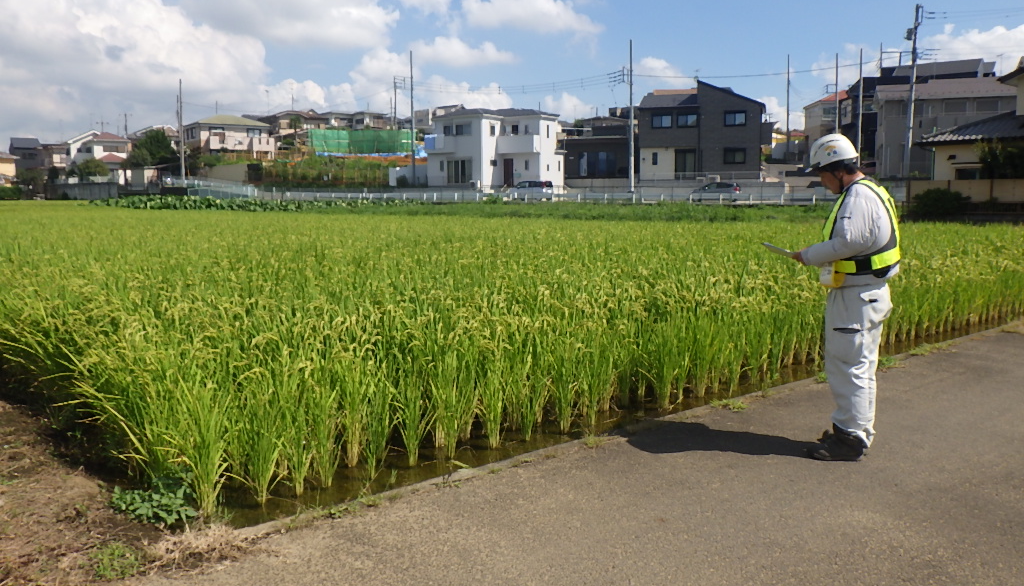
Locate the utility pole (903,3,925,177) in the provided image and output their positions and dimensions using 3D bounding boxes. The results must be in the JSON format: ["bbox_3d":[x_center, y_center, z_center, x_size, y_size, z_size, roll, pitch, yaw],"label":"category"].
[{"bbox_3d":[24.116,-11.741,50.000,0.900,11.200,1.100,-1,7,0],"label":"utility pole"}]

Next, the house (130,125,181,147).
[{"bbox_3d":[-52.656,-20.694,122.000,8.200,7.400,8.000,-5,8,-30],"label":"house"}]

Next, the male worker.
[{"bbox_3d":[1.756,0.024,4.360,0.530,1.720,0.500,1,8,14],"label":"male worker"}]

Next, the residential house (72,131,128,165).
[{"bbox_3d":[-54.781,-17.862,110.000,8.000,7.300,7.800,-5,9,-31],"label":"residential house"}]

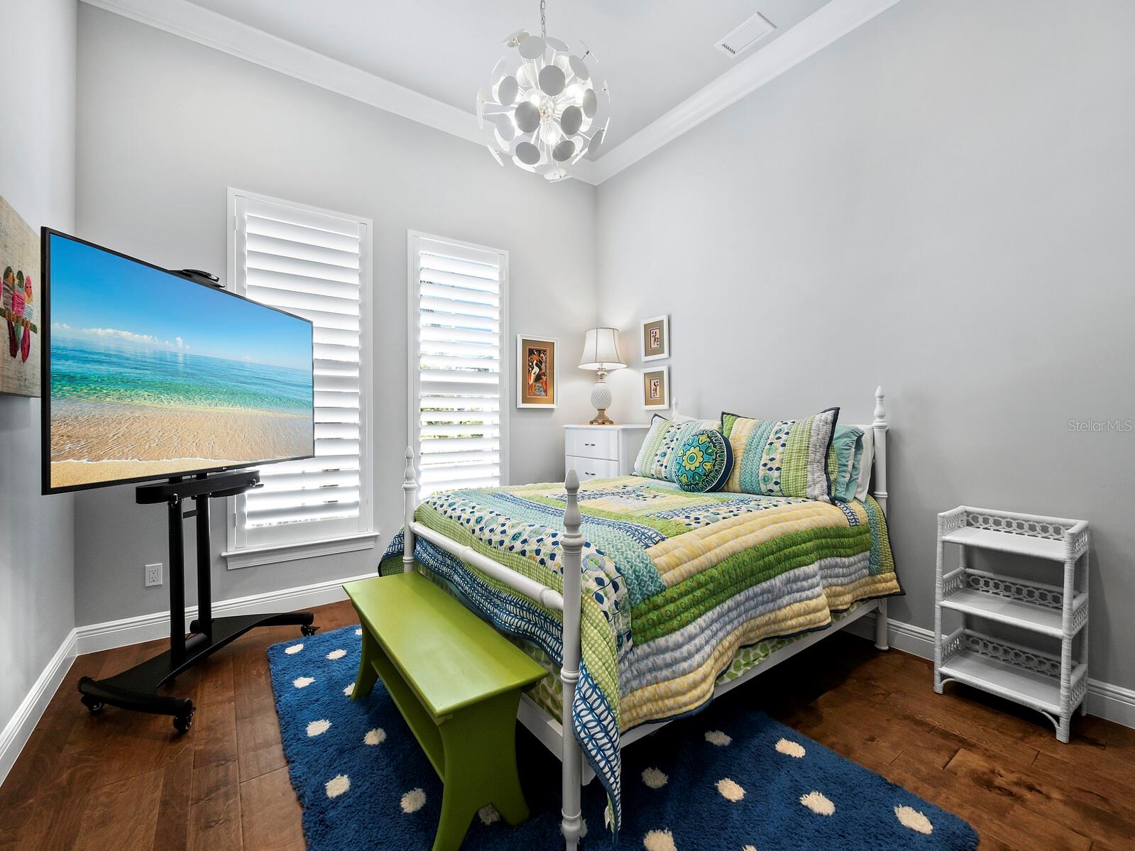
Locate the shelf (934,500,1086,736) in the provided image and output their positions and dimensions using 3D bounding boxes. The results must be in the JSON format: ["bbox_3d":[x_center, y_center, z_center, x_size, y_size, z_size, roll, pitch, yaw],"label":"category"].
[{"bbox_3d":[1.831,0.771,1.916,0.300,0.780,0.410,-1,1,-37],"label":"shelf"}]

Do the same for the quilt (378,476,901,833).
[{"bbox_3d":[0.350,0.720,2.356,2.010,0.695,1.612,-1,1,-36],"label":"quilt"}]

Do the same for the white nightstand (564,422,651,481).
[{"bbox_3d":[0.348,0.566,3.748,0.440,1.146,0.680,-1,1,-36],"label":"white nightstand"}]

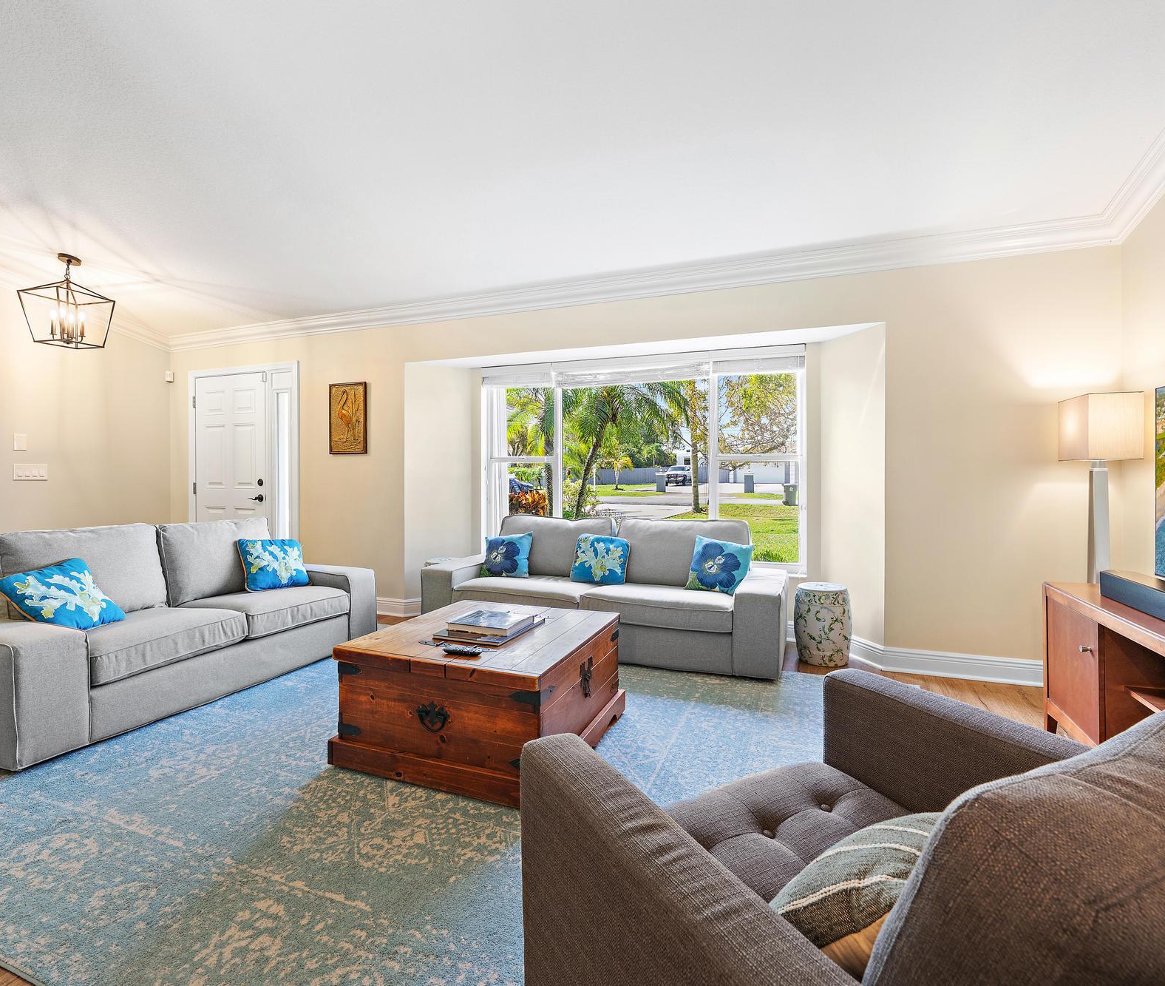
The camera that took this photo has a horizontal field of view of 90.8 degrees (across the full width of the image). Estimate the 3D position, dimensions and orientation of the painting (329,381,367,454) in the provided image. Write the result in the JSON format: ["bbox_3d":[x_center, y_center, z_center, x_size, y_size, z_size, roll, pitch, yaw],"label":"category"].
[{"bbox_3d":[-1.973,-0.626,4.832,0.397,0.597,0.035,1,2,20],"label":"painting"}]

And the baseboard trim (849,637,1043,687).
[{"bbox_3d":[2.167,0.992,3.314,0.989,0.138,0.040,1,2,20],"label":"baseboard trim"}]

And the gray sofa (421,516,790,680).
[{"bbox_3d":[0.152,0.623,4.063,2.409,0.834,0.868,1,2,20],"label":"gray sofa"}]

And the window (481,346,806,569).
[{"bbox_3d":[0.345,-0.246,4.425,2.550,1.587,0.103,1,2,20],"label":"window"}]

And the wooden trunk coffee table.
[{"bbox_3d":[-0.409,0.842,2.562,0.960,0.477,0.954,1,2,20],"label":"wooden trunk coffee table"}]

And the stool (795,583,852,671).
[{"bbox_3d":[1.502,0.818,3.595,0.354,0.469,0.354,1,2,20],"label":"stool"}]

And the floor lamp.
[{"bbox_3d":[2.540,0.302,2.838,0.213,1.542,0.334,1,2,20],"label":"floor lamp"}]

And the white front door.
[{"bbox_3d":[-3.258,-0.045,5.369,0.891,2.099,0.050,1,2,20],"label":"white front door"}]

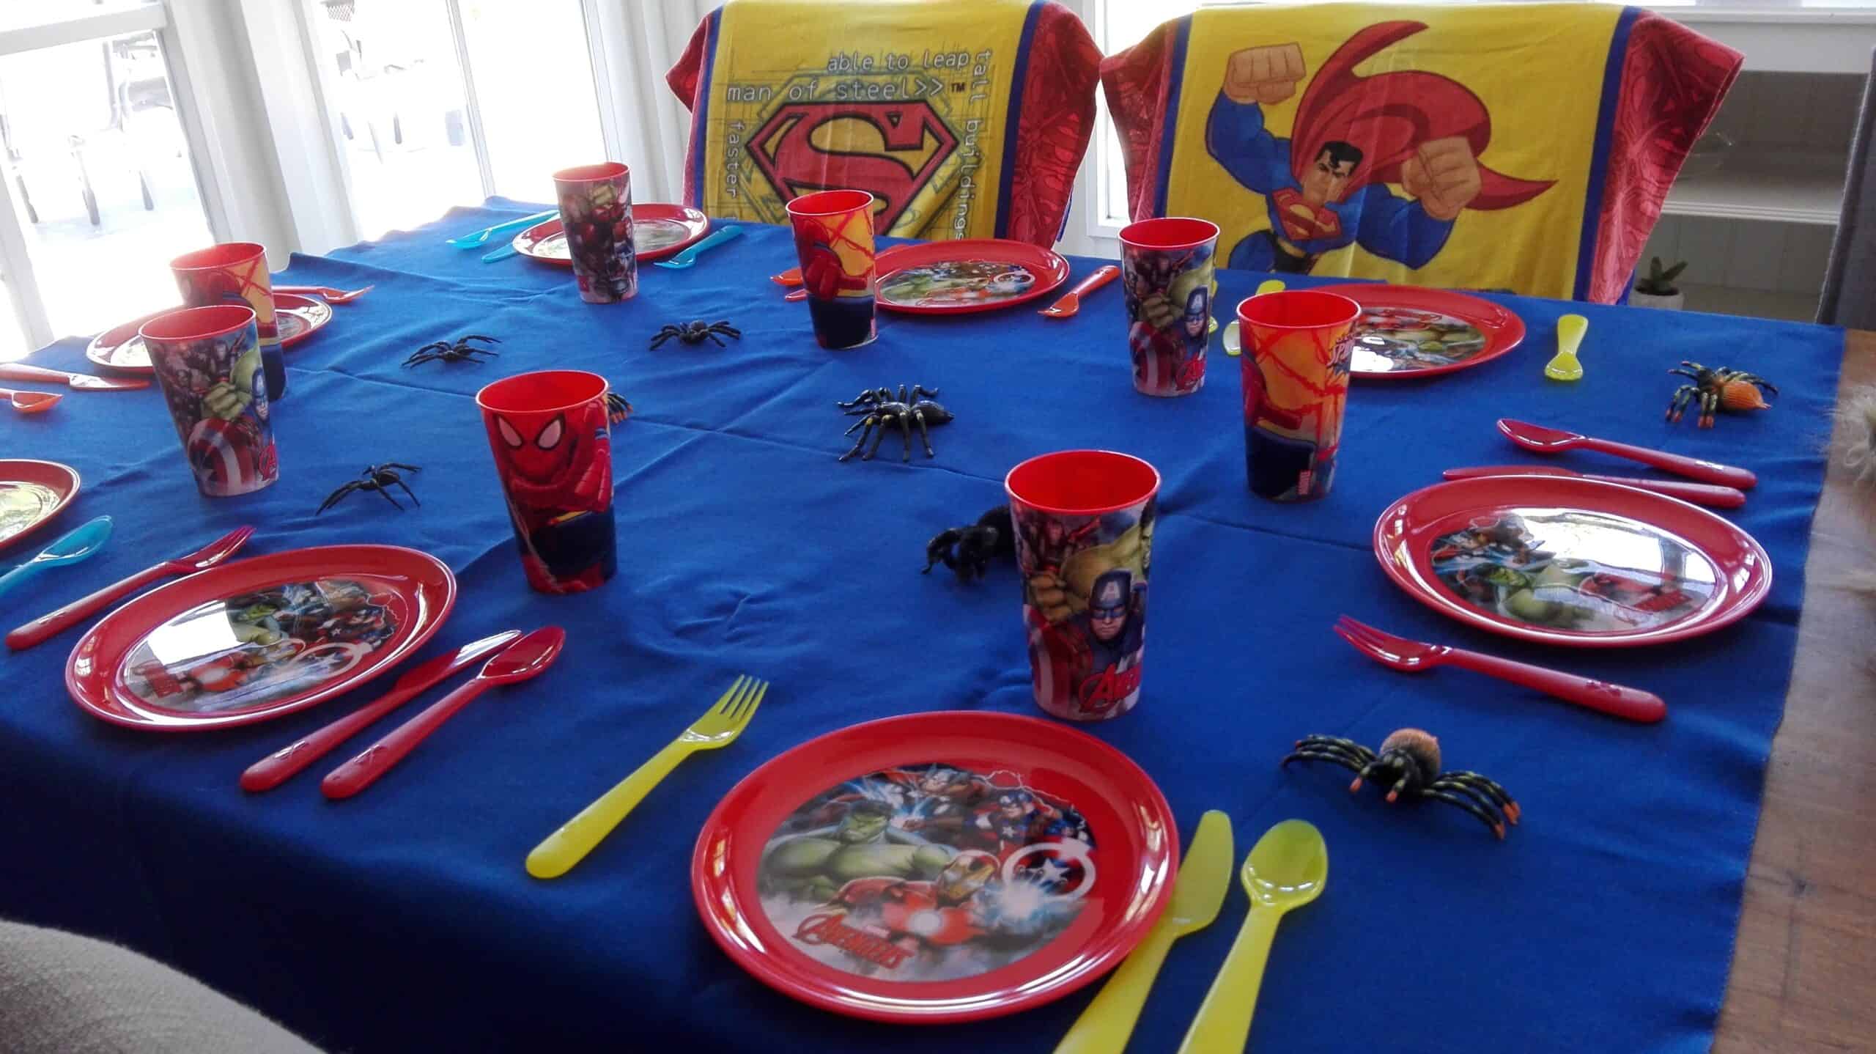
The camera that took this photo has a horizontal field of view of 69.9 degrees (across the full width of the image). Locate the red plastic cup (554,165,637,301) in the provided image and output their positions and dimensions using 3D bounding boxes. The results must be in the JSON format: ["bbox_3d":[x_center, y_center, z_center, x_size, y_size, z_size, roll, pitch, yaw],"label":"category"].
[{"bbox_3d":[-0.337,-0.292,1.347,0.075,0.123,0.075,-10,29,-12],"label":"red plastic cup"}]

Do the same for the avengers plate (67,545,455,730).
[{"bbox_3d":[-0.397,0.066,0.802,0.212,0.018,0.212,-3,28,2],"label":"avengers plate"}]

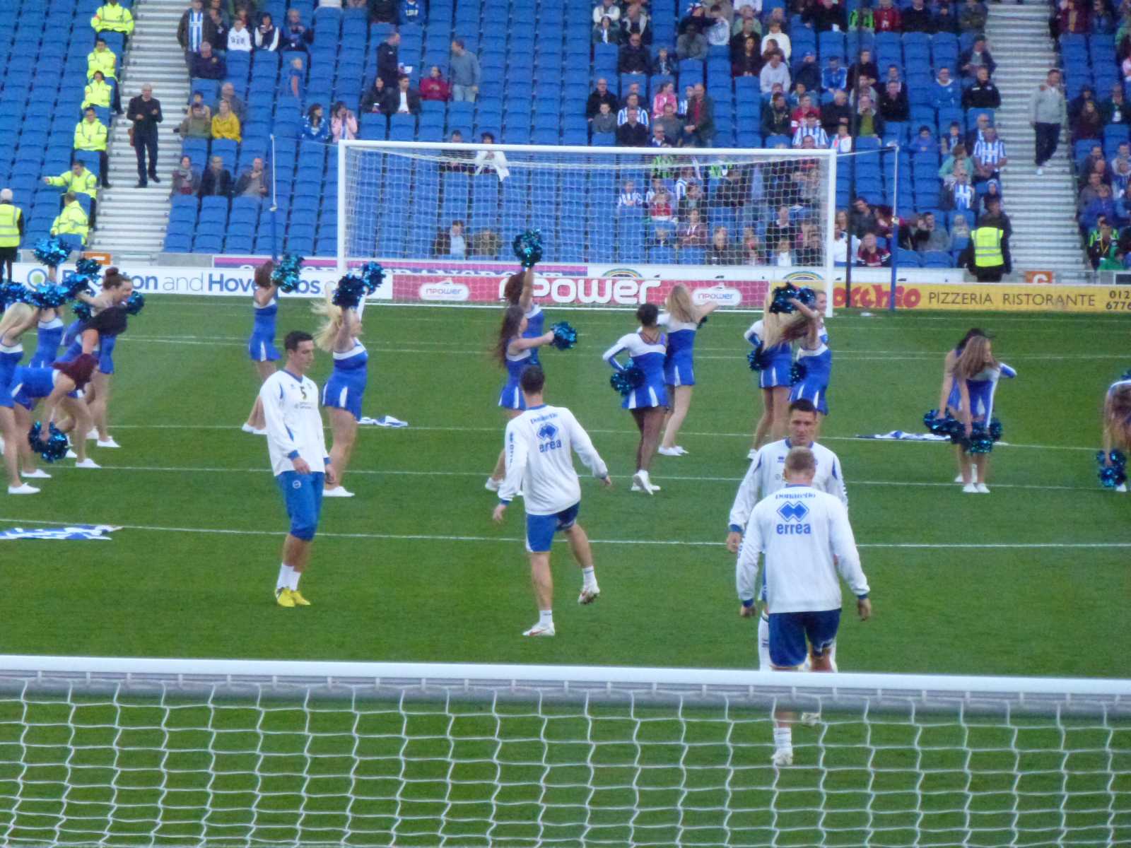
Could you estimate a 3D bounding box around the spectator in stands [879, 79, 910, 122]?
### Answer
[{"bbox_3d":[5.696,-5.335,141.129,0.500,1.270,0.720,1,3,0],"label":"spectator in stands"}]

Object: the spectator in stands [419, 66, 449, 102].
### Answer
[{"bbox_3d":[-2.252,-5.563,140.100,0.500,1.200,0.720,1,3,6],"label":"spectator in stands"}]

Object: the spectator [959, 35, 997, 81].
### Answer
[{"bbox_3d":[7.270,-6.211,143.426,0.600,1.270,0.780,1,2,5],"label":"spectator"}]

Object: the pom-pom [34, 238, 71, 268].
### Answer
[{"bbox_3d":[-4.653,-1.551,73.800,0.350,0.300,0.340,1,3,0],"label":"pom-pom"}]

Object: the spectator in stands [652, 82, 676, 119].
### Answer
[{"bbox_3d":[1.690,-5.280,139.968,0.440,1.220,0.720,1,3,-6],"label":"spectator in stands"}]

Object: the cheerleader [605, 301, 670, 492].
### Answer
[{"bbox_3d":[0.599,-0.211,69.400,0.540,1.620,0.440,2,3,9],"label":"cheerleader"}]

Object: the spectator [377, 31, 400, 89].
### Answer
[{"bbox_3d":[-3.110,-5.984,142.351,0.400,1.760,0.500,3,3,32],"label":"spectator"}]

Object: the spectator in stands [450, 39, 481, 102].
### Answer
[{"bbox_3d":[-1.767,-5.851,142.022,0.520,1.700,0.400,3,3,32],"label":"spectator in stands"}]

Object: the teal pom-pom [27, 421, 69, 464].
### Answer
[{"bbox_3d":[-4.464,0.160,70.200,0.350,0.350,0.330,1,3,0],"label":"teal pom-pom"}]

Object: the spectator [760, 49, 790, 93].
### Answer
[{"bbox_3d":[3.668,-5.923,142.706,0.540,1.250,0.720,2,3,8],"label":"spectator"}]

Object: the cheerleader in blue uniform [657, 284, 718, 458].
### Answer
[{"bbox_3d":[1.076,-0.515,76.500,0.680,1.580,0.500,3,3,40],"label":"cheerleader in blue uniform"}]

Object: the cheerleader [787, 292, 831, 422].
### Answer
[{"bbox_3d":[2.164,-0.327,72.600,0.600,1.700,0.500,3,3,35],"label":"cheerleader"}]

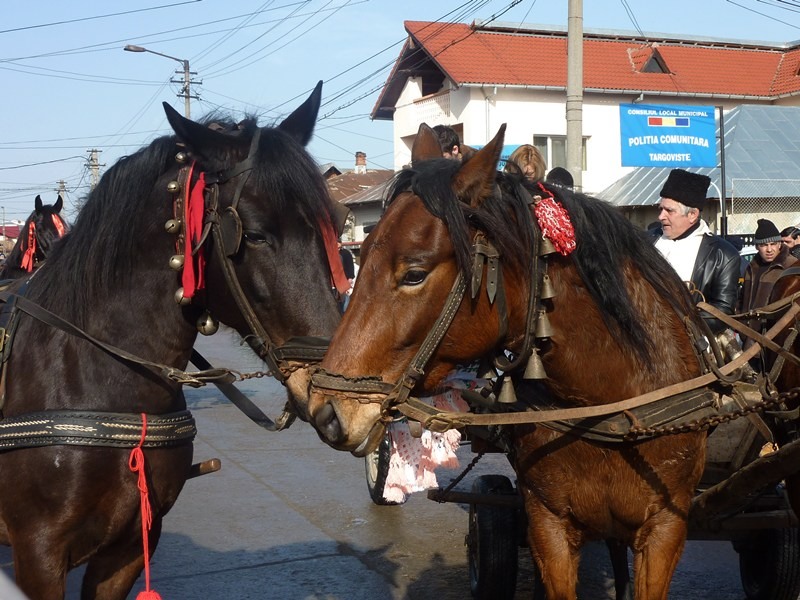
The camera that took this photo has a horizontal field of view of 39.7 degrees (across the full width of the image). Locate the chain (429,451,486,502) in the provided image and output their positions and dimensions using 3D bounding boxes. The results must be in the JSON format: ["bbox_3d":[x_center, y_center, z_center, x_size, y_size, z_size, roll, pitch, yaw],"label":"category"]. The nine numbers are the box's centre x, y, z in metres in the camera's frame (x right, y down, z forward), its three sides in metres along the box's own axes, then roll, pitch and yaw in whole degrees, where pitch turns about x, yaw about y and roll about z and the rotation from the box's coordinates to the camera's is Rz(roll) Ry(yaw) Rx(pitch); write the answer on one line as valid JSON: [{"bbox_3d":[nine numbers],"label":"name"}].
[{"bbox_3d":[0.245,0.740,4.650,0.220,0.210,0.070,-2,3,-6],"label":"chain"}]

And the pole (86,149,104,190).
[{"bbox_3d":[-20.379,-5.964,74.707,1.300,8.300,0.400,-2,3,-20],"label":"pole"}]

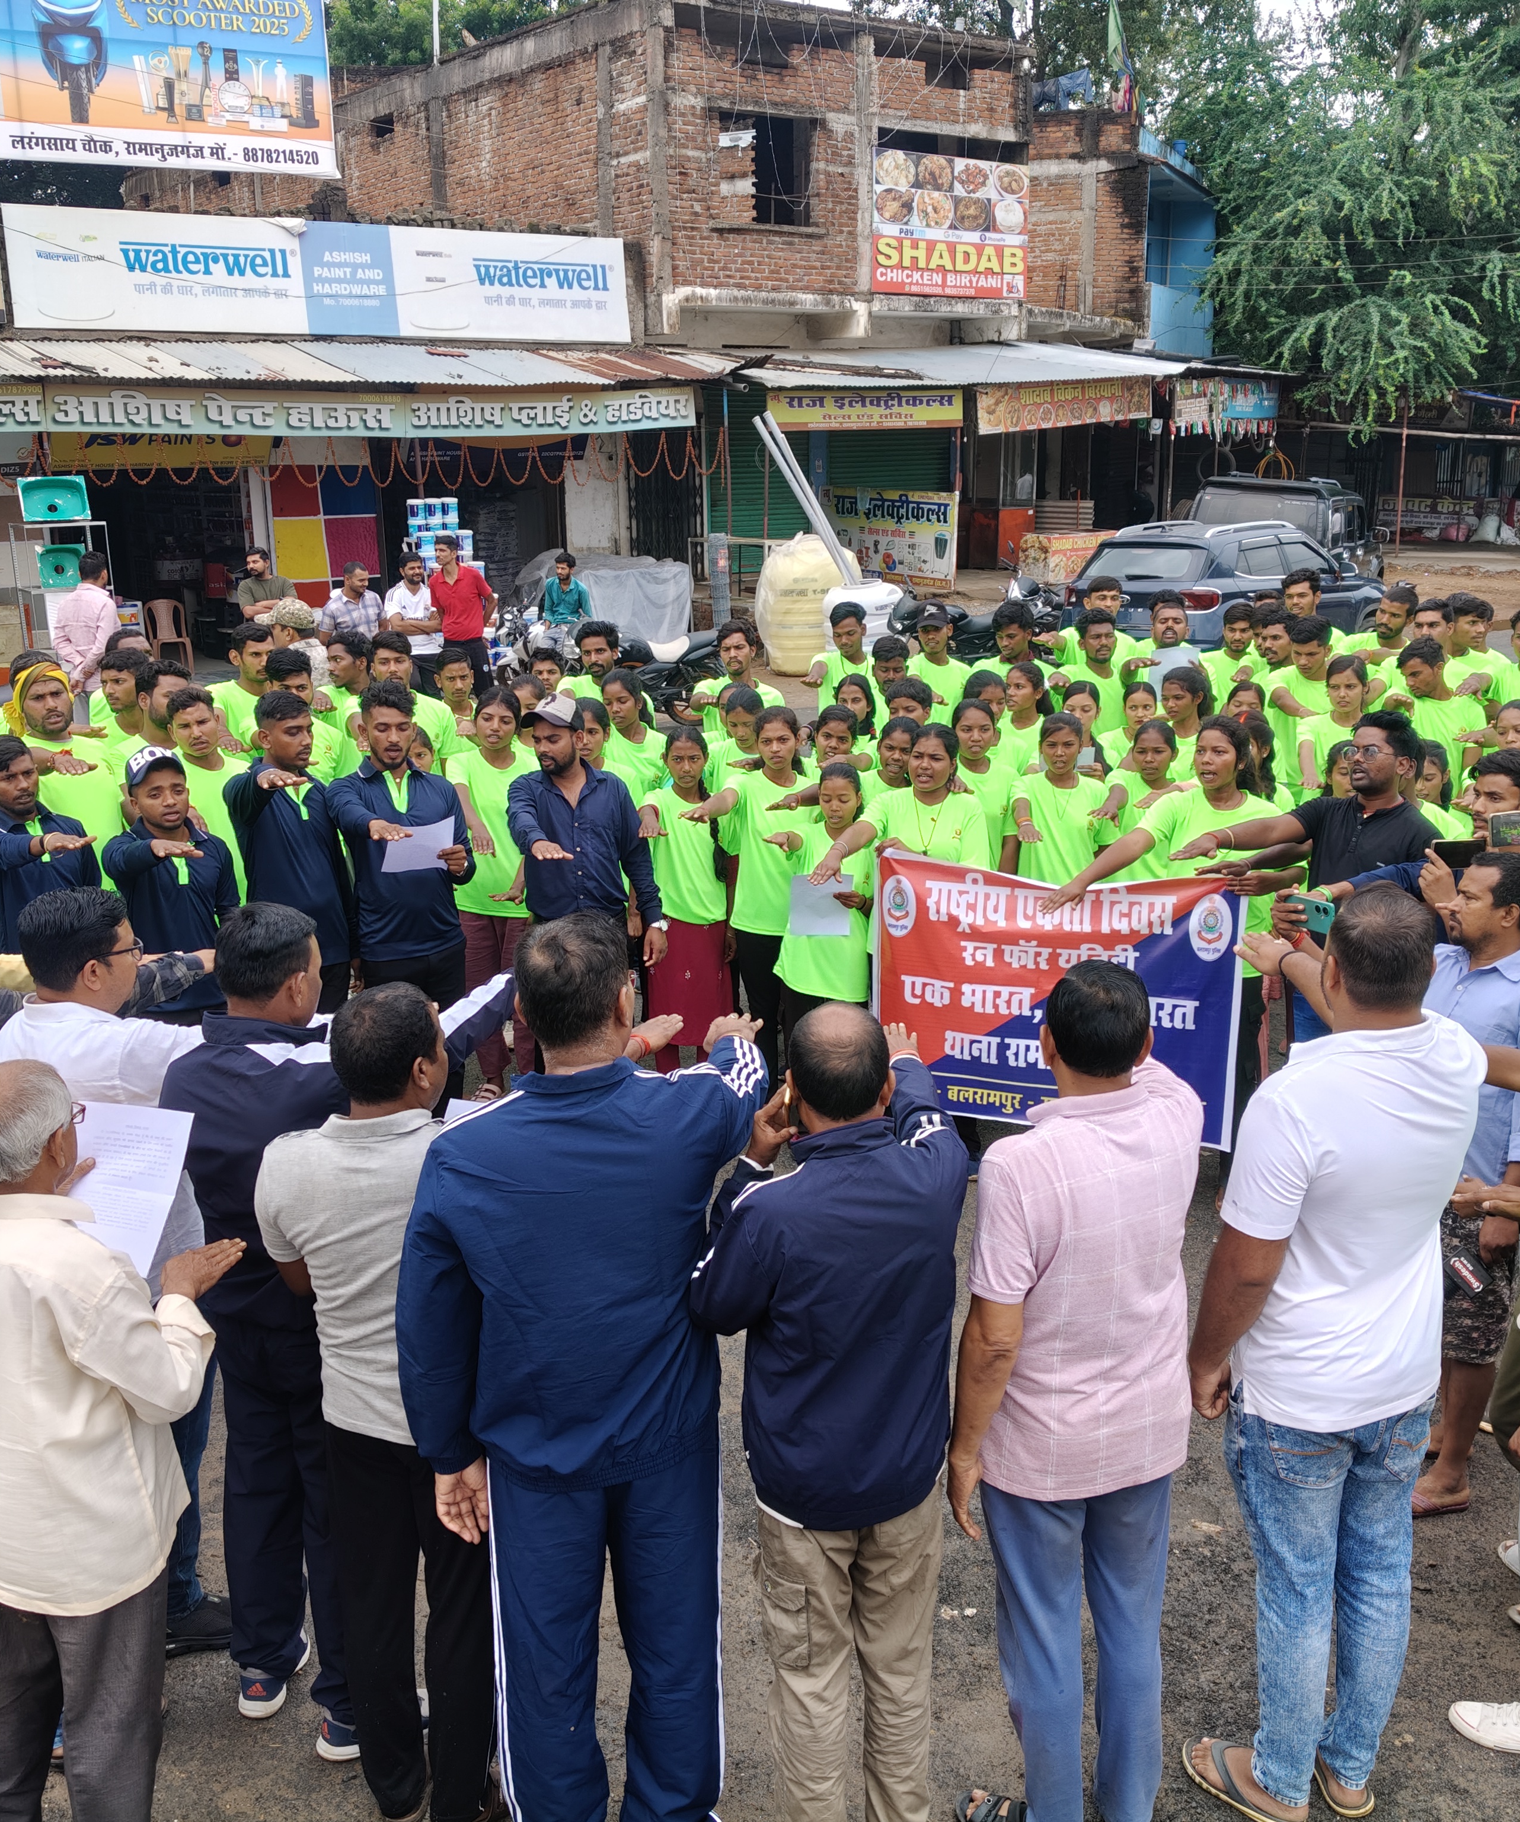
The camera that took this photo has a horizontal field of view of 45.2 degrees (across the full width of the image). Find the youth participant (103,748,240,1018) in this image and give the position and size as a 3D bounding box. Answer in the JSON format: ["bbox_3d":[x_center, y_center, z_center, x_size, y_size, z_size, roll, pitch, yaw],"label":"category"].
[{"bbox_3d":[-1.690,0.352,5.348,0.500,1.625,0.630,-6,17,-23],"label":"youth participant"}]

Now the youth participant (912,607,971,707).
[{"bbox_3d":[0.884,-0.636,8.928,0.520,1.660,0.480,0,14,5],"label":"youth participant"}]

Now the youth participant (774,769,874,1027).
[{"bbox_3d":[0.264,0.261,6.058,0.480,1.500,0.500,1,14,7],"label":"youth participant"}]

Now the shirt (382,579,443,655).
[{"bbox_3d":[-2.722,-2.298,14.300,0.500,0.660,0.320,-6,15,-18],"label":"shirt"}]

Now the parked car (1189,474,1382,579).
[{"bbox_3d":[6.680,-4.500,22.800,1.760,1.860,4.050,8,17,27],"label":"parked car"}]

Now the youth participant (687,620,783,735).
[{"bbox_3d":[-0.128,-0.419,8.086,0.480,1.690,0.600,3,15,8],"label":"youth participant"}]

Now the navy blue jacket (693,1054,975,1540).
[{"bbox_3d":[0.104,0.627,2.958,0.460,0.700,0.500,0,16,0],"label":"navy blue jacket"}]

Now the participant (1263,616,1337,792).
[{"bbox_3d":[2.367,-0.455,8.080,0.480,1.690,0.580,1,16,5],"label":"participant"}]

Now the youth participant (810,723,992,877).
[{"bbox_3d":[0.534,0.180,6.131,0.550,1.575,0.620,3,16,11],"label":"youth participant"}]

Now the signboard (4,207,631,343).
[{"bbox_3d":[-4.447,-6.727,19.447,6.672,1.138,0.100,-8,17,-28],"label":"signboard"}]

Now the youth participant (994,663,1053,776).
[{"bbox_3d":[1.159,-0.321,8.094,0.460,1.540,0.420,3,15,16],"label":"youth participant"}]

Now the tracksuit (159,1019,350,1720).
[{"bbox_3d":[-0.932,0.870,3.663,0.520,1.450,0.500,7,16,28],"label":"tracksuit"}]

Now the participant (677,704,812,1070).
[{"bbox_3d":[-0.001,0.051,6.627,0.480,1.555,0.650,3,16,11],"label":"participant"}]

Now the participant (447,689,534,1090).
[{"bbox_3d":[-0.958,-0.046,6.835,0.470,1.560,0.480,-2,14,-5],"label":"participant"}]

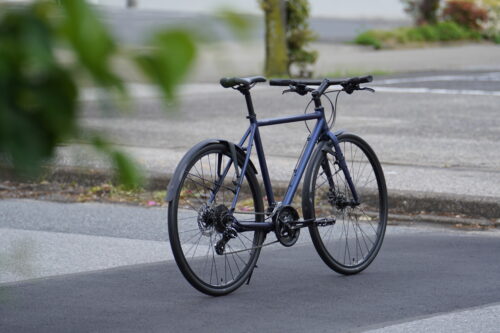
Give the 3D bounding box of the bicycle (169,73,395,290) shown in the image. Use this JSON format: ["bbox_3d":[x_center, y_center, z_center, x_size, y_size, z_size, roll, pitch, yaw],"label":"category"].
[{"bbox_3d":[0.158,0.068,11.597,0.600,0.980,1.730,0,3,37],"label":"bicycle"}]

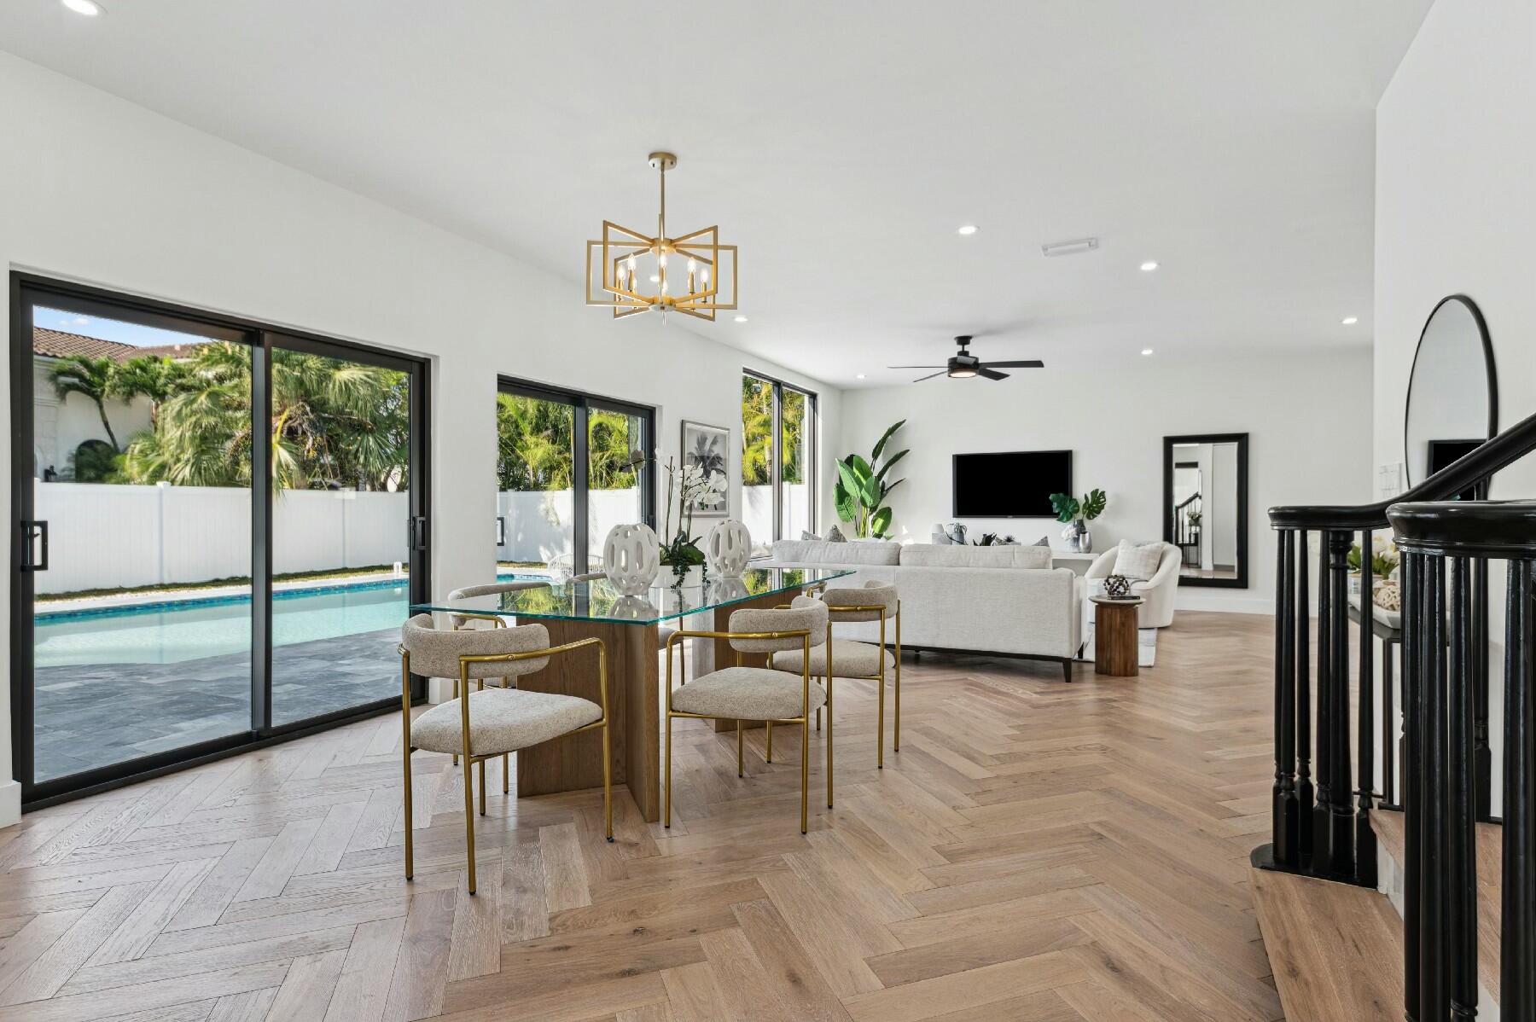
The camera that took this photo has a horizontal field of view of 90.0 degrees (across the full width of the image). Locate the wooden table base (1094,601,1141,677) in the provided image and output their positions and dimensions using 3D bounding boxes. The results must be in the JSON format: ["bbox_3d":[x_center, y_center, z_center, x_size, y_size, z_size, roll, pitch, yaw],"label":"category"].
[{"bbox_3d":[2.432,0.885,5.347,0.300,0.500,0.280,0,0,26],"label":"wooden table base"}]

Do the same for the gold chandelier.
[{"bbox_3d":[-0.493,-1.297,3.589,0.700,0.734,0.660,0,0,3],"label":"gold chandelier"}]

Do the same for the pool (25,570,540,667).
[{"bbox_3d":[-5.954,1.895,10.978,5.200,1.100,9.400,0,0,26],"label":"pool"}]

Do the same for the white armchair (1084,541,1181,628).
[{"bbox_3d":[3.671,0.722,7.702,0.810,0.810,0.820,0,0,-26],"label":"white armchair"}]

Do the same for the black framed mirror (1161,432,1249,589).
[{"bbox_3d":[4.893,0.001,8.595,0.830,1.710,0.050,0,0,26],"label":"black framed mirror"}]

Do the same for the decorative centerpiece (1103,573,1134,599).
[{"bbox_3d":[2.489,0.534,5.463,0.174,0.164,0.174,0,0,26],"label":"decorative centerpiece"}]

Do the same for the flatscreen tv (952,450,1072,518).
[{"bbox_3d":[3.046,-0.324,9.608,1.450,0.820,0.070,0,0,26],"label":"flatscreen tv"}]

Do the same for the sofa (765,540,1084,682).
[{"bbox_3d":[1.124,0.693,5.992,2.420,0.860,0.960,0,0,26],"label":"sofa"}]

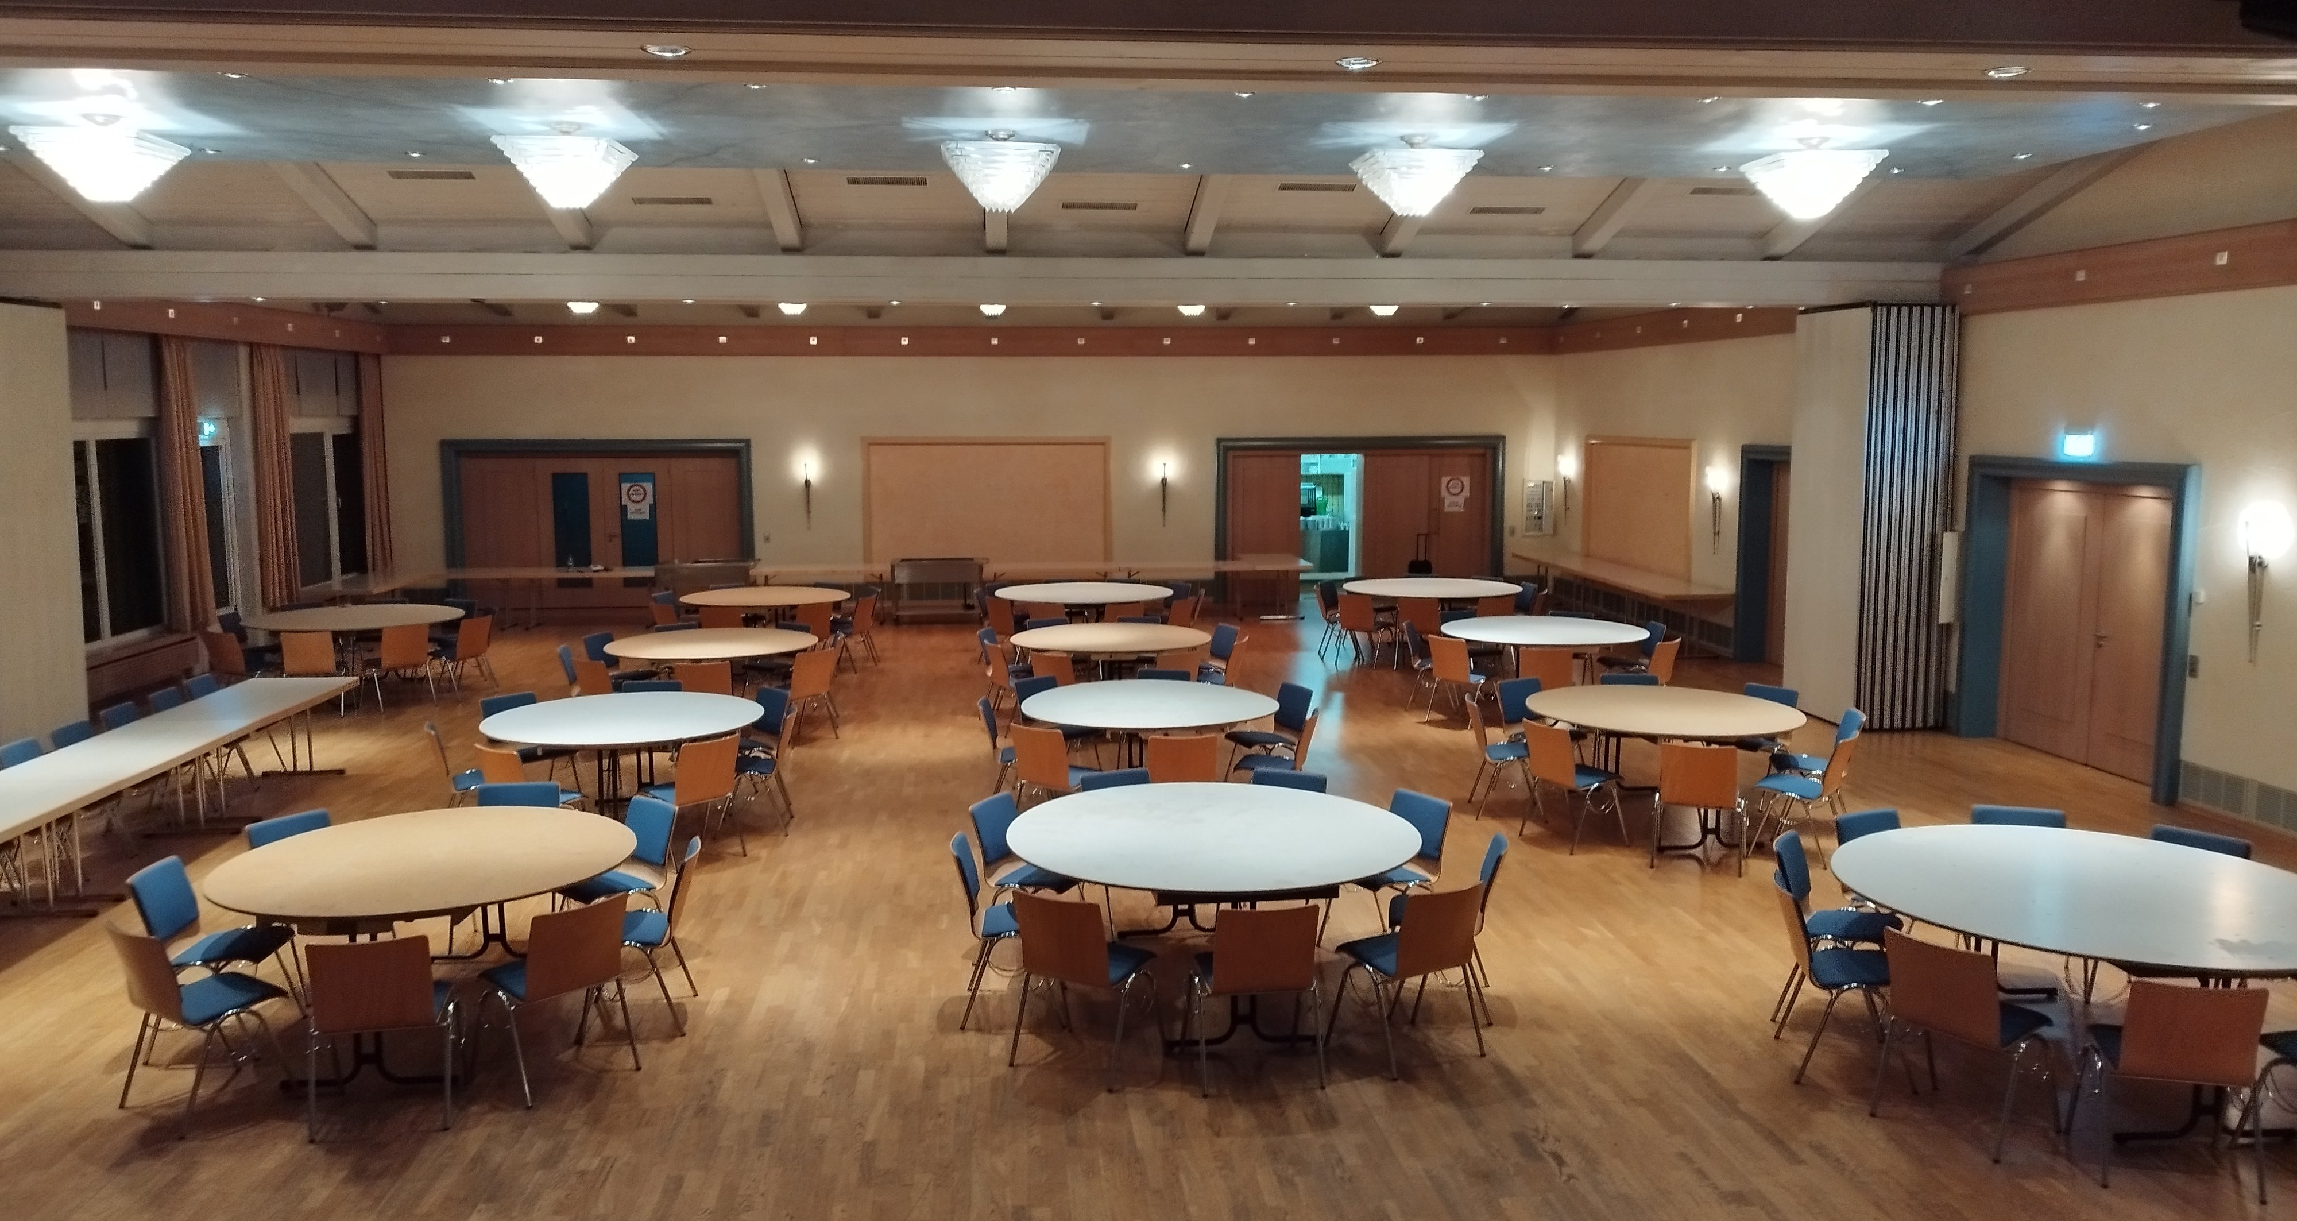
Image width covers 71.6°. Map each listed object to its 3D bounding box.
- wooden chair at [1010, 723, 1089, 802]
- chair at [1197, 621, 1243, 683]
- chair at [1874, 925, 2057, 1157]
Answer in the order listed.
[{"bbox_3d":[-0.552,1.105,10.248,0.523,0.789,0.533,5,9,37],"label":"wooden chair"},{"bbox_3d":[0.501,0.549,14.649,0.533,0.789,0.523,-3,8,-23],"label":"chair"},{"bbox_3d":[3.166,1.611,6.163,0.525,0.795,0.515,-5,9,-34],"label":"chair"}]

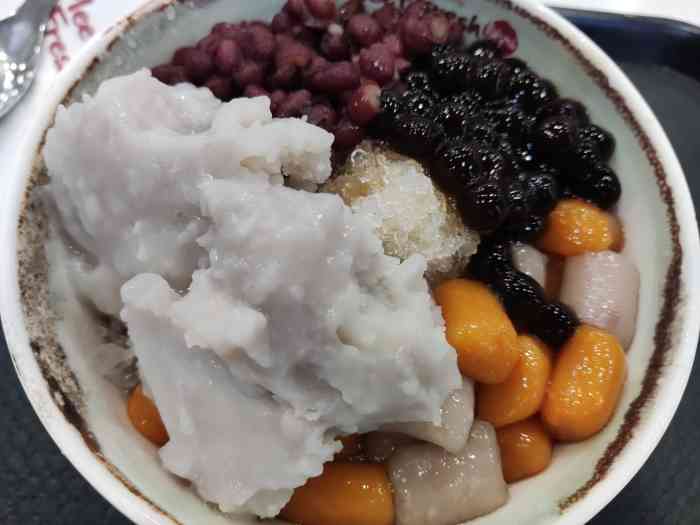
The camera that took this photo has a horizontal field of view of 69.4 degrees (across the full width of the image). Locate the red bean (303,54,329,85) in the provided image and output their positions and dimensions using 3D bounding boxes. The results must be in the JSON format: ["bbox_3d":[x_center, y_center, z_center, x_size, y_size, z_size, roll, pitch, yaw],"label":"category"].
[{"bbox_3d":[-0.010,-0.057,0.149,0.008,0.007,0.009,2,70,-4],"label":"red bean"}]

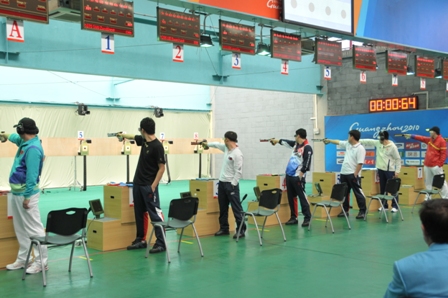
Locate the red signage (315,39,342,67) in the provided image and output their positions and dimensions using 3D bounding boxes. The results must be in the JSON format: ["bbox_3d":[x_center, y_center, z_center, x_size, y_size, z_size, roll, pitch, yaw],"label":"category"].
[{"bbox_3d":[2.173,-2.003,11.906,0.837,0.502,0.070,-1,0,-42],"label":"red signage"}]

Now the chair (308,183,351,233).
[{"bbox_3d":[1.810,0.990,9.803,0.520,0.790,0.530,0,0,43],"label":"chair"}]

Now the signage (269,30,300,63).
[{"bbox_3d":[1.137,-1.848,10.310,0.759,0.470,0.060,-1,0,-42],"label":"signage"}]

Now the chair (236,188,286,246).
[{"bbox_3d":[0.567,0.998,8.626,0.520,0.800,0.570,-1,0,45],"label":"chair"}]

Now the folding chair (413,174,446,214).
[{"bbox_3d":[4.326,0.935,12.006,0.570,0.800,0.520,-1,0,-42],"label":"folding chair"}]

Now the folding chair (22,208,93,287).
[{"bbox_3d":[-1.841,1.038,6.347,0.520,0.800,0.570,-1,0,45],"label":"folding chair"}]

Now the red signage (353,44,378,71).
[{"bbox_3d":[2.957,-1.879,11.967,0.759,0.470,0.060,-1,0,-42],"label":"red signage"}]

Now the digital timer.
[{"bbox_3d":[5.578,-1.465,18.826,0.100,0.425,1.780,-1,0,-42],"label":"digital timer"}]

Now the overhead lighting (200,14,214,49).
[{"bbox_3d":[-0.276,-1.929,9.389,0.220,0.530,0.180,-1,0,-42],"label":"overhead lighting"}]

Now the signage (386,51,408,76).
[{"bbox_3d":[4.128,-2.033,13.655,0.837,0.502,0.070,-1,0,-42],"label":"signage"}]

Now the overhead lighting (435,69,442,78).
[{"bbox_3d":[5.864,-2.061,15.615,0.250,0.250,0.190,-1,0,-42],"label":"overhead lighting"}]

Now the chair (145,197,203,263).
[{"bbox_3d":[-0.659,1.029,7.531,0.520,0.790,0.530,0,0,43],"label":"chair"}]

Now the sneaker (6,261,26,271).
[{"bbox_3d":[-2.475,1.389,6.913,0.285,0.115,0.103,-1,0,-17],"label":"sneaker"}]

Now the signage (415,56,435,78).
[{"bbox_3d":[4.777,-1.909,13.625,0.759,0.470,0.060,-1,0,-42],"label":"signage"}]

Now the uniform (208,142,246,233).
[{"bbox_3d":[0.057,0.632,9.386,0.420,1.450,0.760,-1,0,-32],"label":"uniform"}]

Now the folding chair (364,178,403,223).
[{"bbox_3d":[3.061,0.970,10.976,0.520,0.790,0.530,0,0,43],"label":"folding chair"}]

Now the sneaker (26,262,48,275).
[{"bbox_3d":[-2.190,1.387,6.723,0.285,0.115,0.103,-1,0,-37],"label":"sneaker"}]

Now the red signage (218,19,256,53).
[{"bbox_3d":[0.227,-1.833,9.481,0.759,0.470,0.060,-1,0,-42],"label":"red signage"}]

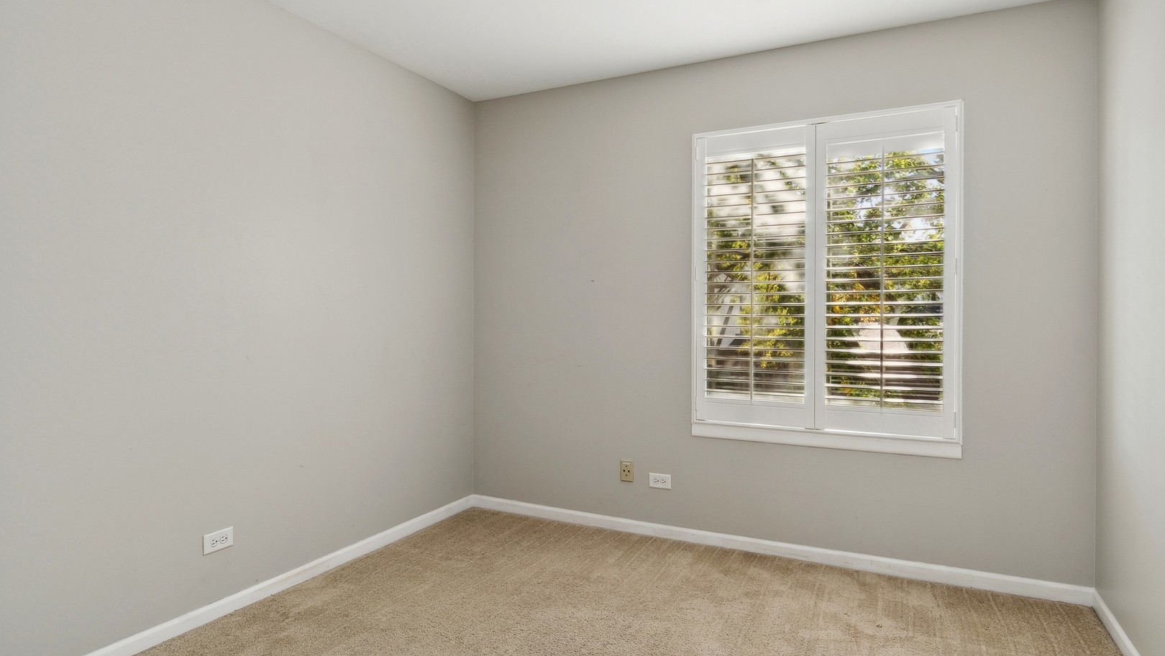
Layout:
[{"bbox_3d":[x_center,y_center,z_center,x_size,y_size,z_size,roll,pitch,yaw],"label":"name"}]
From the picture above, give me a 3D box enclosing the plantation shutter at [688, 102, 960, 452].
[{"bbox_3d":[1.070,-0.218,2.820,1.130,1.430,0.070,0,1,25],"label":"plantation shutter"}]

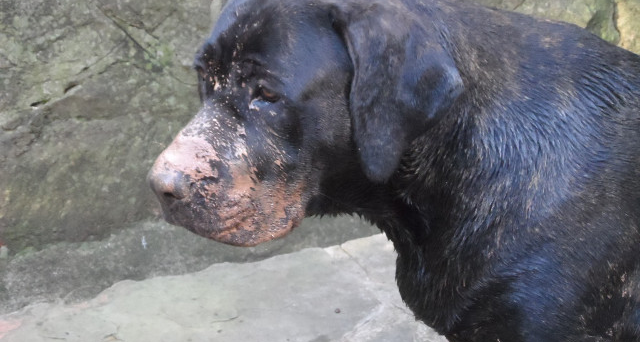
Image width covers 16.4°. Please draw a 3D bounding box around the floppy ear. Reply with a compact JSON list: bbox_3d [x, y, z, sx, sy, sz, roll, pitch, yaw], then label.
[{"bbox_3d":[0.063,-0.063,1.800,0.100,0.140,0.055,-3,12,-15],"label":"floppy ear"}]

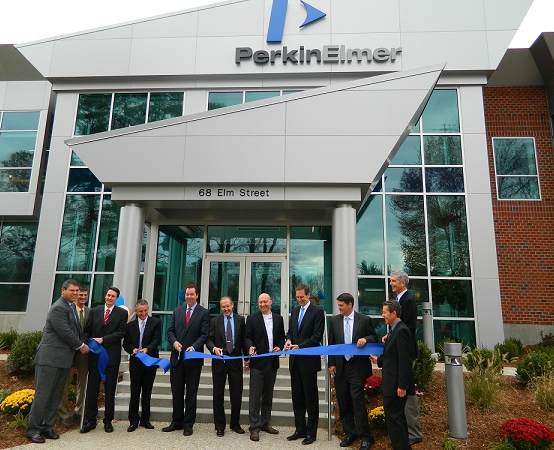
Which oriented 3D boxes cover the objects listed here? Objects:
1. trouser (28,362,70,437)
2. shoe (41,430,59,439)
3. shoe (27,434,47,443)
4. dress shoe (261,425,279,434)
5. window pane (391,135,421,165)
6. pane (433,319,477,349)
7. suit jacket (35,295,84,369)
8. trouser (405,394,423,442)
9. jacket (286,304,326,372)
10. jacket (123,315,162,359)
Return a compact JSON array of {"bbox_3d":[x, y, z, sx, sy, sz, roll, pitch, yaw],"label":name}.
[{"bbox_3d":[-2.690,1.949,5.125,0.380,0.980,0.360,-2,-13,16],"label":"trouser"},{"bbox_3d":[-2.723,2.507,5.198,0.300,0.110,0.110,-9,-16,40],"label":"shoe"},{"bbox_3d":[-2.726,2.399,4.952,0.300,0.105,0.110,-8,-15,38],"label":"shoe"},{"bbox_3d":[-0.090,2.615,5.604,0.110,0.110,0.300,13,-17,-43],"label":"dress shoe"},{"bbox_3d":[3.294,-1.958,11.383,0.988,0.818,0.050,0,-12,3],"label":"window pane"},{"bbox_3d":[3.804,2.395,9.262,0.837,0.720,0.060,0,-12,4],"label":"pane"},{"bbox_3d":[-2.666,1.314,5.353,0.480,0.851,0.500,-2,-12,15],"label":"suit jacket"},{"bbox_3d":[1.406,1.873,4.928,0.320,0.970,0.360,7,-14,-25],"label":"trouser"},{"bbox_3d":[0.364,1.436,5.529,0.470,0.850,0.320,-6,-14,31],"label":"jacket"},{"bbox_3d":[-1.793,1.528,5.770,0.500,0.650,0.290,4,-12,-11],"label":"jacket"}]

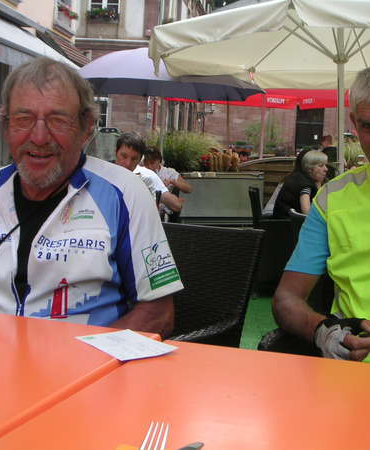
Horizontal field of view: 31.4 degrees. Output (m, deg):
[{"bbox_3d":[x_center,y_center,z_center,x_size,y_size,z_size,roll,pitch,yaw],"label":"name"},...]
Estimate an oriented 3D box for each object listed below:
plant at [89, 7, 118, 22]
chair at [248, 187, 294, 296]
[{"bbox_3d":[-2.598,-6.711,21.000,1.000,0.480,0.350,3,5,2],"label":"plant"},{"bbox_3d":[0.783,0.165,5.110,0.600,0.850,0.580,2,5,-7],"label":"chair"}]

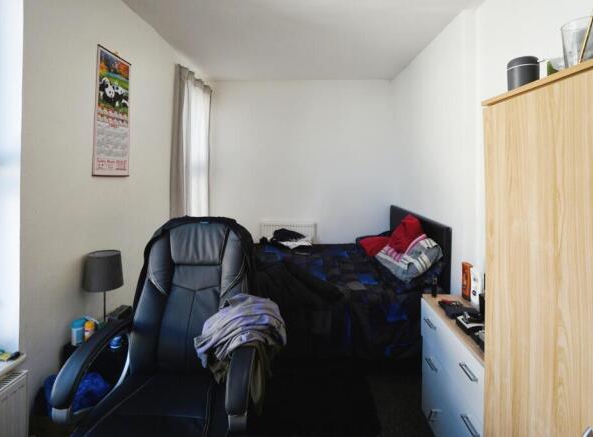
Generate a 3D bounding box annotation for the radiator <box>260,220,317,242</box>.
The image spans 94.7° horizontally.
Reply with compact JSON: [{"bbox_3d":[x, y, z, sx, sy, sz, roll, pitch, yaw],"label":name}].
[{"bbox_3d":[-0.095,0.290,3.260,0.690,0.560,0.100,0,6,2],"label":"radiator"}]

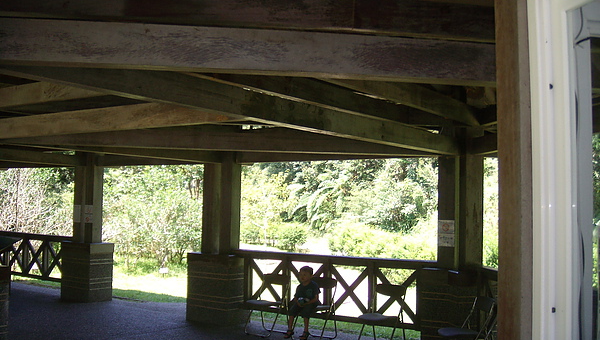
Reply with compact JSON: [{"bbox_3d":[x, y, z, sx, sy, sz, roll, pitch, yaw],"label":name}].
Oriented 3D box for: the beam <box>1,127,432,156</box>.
[{"bbox_3d":[-0.709,-0.346,7.380,5.200,0.250,0.150,1,-3,-11],"label":"beam"}]

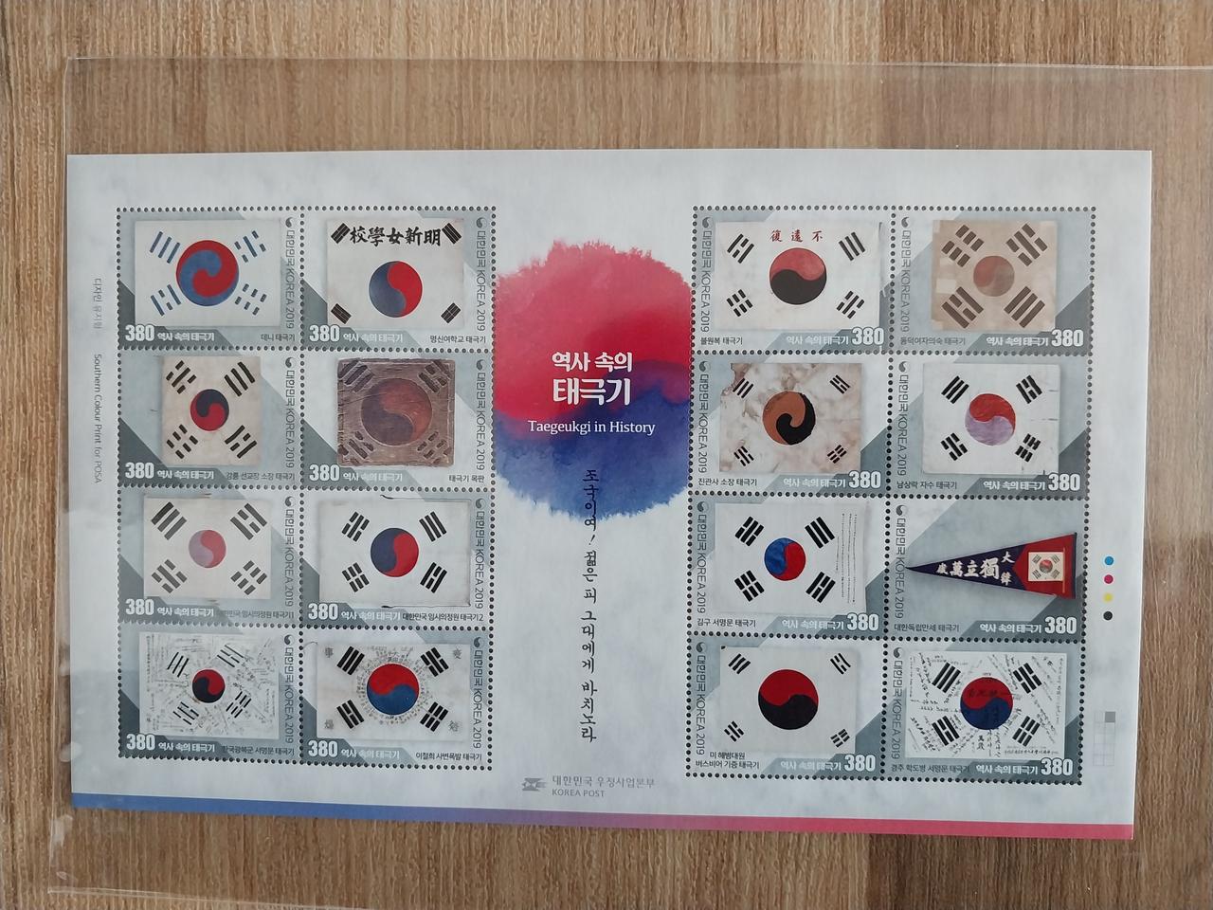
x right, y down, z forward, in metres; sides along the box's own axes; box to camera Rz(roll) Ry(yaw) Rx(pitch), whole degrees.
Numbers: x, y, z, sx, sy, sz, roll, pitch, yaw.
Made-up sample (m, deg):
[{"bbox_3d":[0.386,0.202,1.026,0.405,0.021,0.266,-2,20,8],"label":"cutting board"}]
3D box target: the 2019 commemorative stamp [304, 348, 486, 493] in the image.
[{"bbox_3d":[-0.042,-0.007,0.184,0.038,0.001,0.028,1,91,3],"label":"2019 commemorative stamp"}]

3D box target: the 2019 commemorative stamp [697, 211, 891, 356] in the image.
[{"bbox_3d":[0.038,-0.036,0.186,0.040,0.001,0.029,1,91,3],"label":"2019 commemorative stamp"}]

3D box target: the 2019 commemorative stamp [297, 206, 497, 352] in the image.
[{"bbox_3d":[-0.042,-0.035,0.183,0.038,0.001,0.028,1,91,3],"label":"2019 commemorative stamp"}]

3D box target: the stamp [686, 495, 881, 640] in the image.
[{"bbox_3d":[0.037,0.023,0.188,0.040,0.001,0.029,1,91,3],"label":"stamp"}]

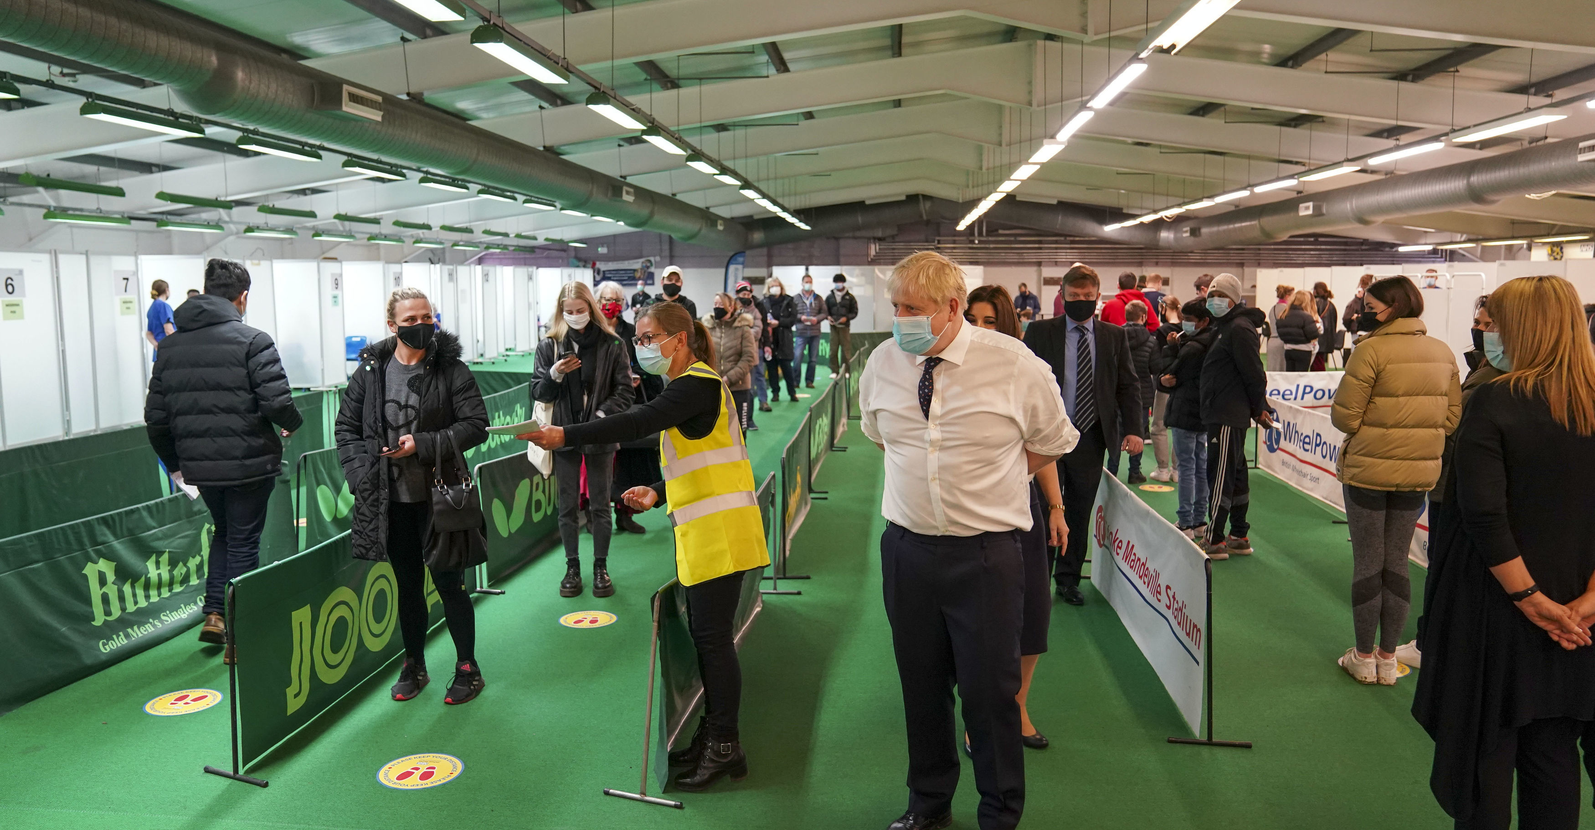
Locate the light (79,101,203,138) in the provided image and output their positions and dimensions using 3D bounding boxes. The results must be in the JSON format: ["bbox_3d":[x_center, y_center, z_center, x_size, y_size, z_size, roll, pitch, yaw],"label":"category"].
[{"bbox_3d":[-6.376,-2.895,10.863,0.220,0.140,1.550,0,7,5],"label":"light"}]

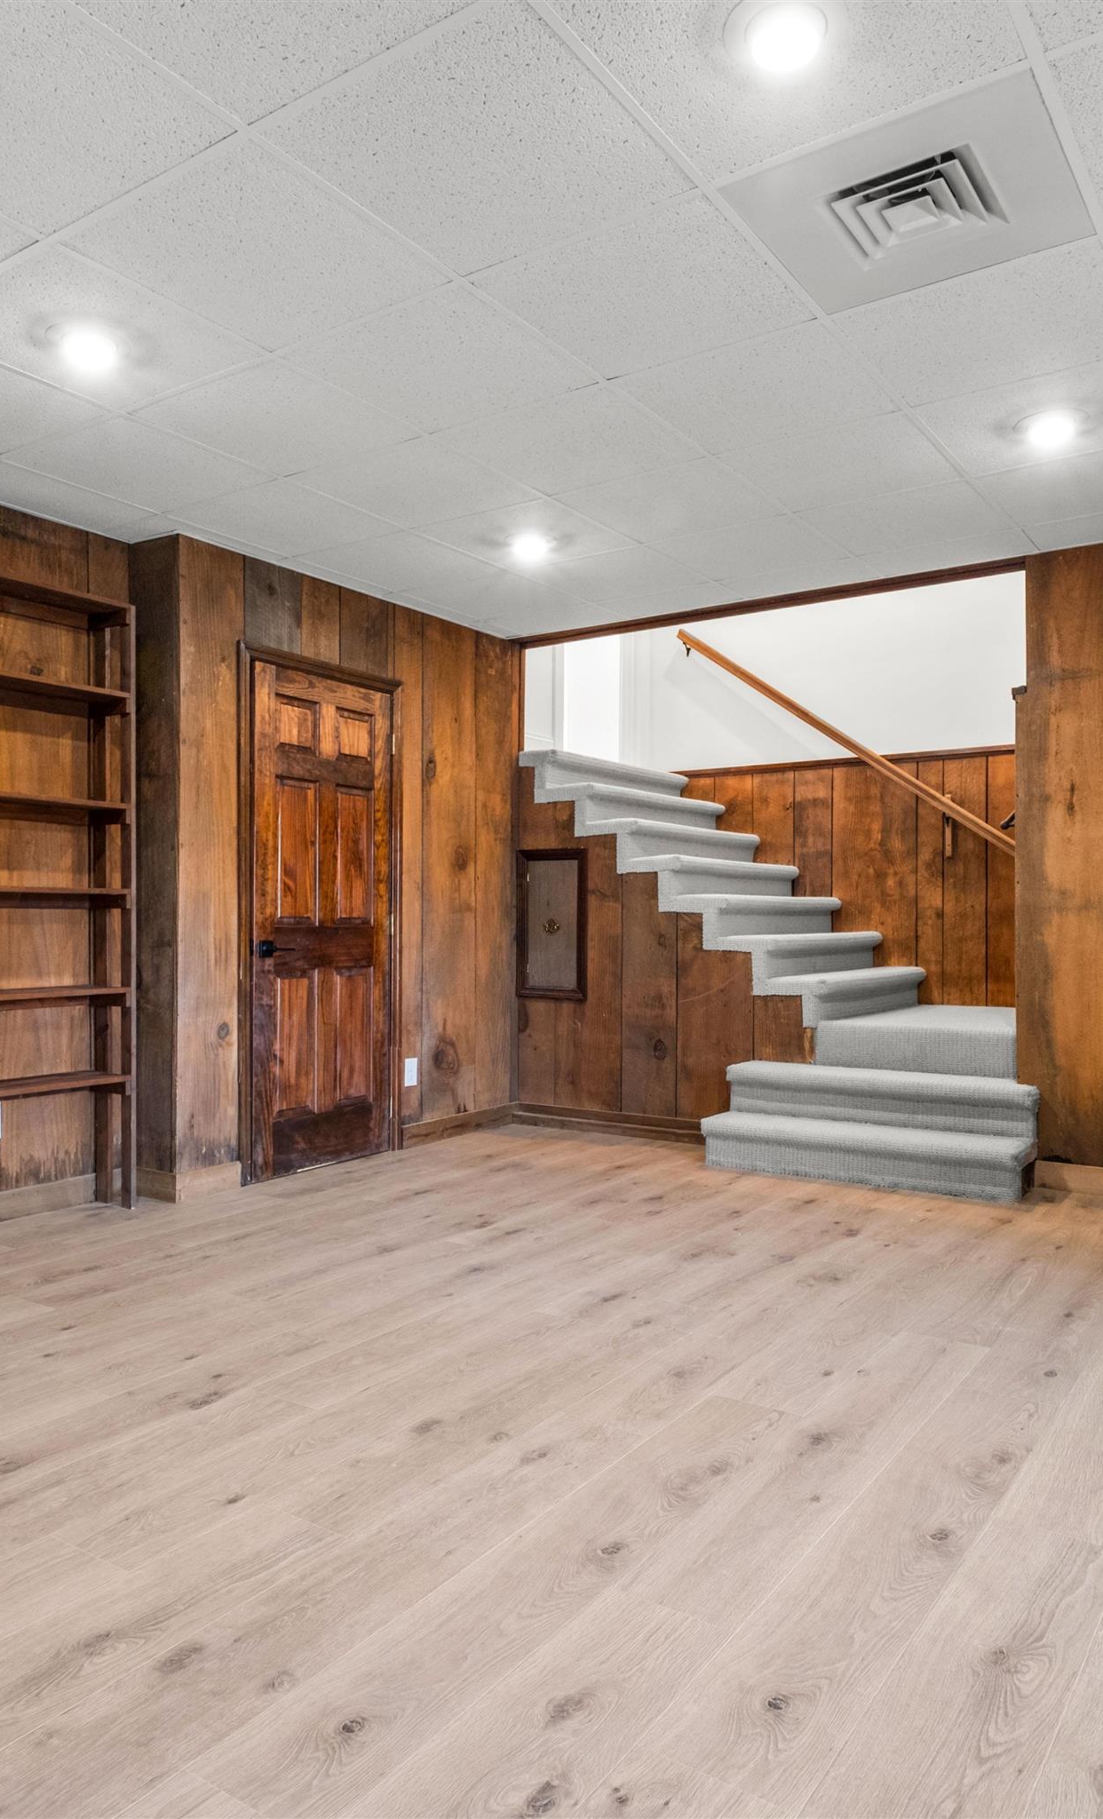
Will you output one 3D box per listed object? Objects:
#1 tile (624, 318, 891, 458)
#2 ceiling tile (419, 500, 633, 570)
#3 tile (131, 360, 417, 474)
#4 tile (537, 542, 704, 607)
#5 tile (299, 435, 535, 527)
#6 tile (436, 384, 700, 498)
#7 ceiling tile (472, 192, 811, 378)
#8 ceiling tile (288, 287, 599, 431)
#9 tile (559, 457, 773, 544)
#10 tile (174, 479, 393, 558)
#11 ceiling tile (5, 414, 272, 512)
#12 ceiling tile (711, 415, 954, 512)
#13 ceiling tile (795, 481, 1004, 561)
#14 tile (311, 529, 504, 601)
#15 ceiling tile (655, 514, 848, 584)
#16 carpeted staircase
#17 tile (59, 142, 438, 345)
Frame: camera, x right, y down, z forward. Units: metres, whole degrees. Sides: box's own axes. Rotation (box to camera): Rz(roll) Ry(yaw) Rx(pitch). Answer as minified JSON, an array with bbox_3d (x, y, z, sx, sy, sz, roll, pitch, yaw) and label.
[{"bbox_3d":[0.564,-1.408,3.103,0.603,0.020,0.603,1,1,35],"label":"tile"},{"bbox_3d":[-0.086,-1.430,4.301,0.603,0.020,0.603,1,1,35],"label":"ceiling tile"},{"bbox_3d":[-0.785,-1.417,3.302,0.603,0.020,0.603,1,1,35],"label":"tile"},{"bbox_3d":[0.260,-1.434,4.824,0.600,0.020,0.600,1,1,35],"label":"tile"},{"bbox_3d":[-0.445,-1.421,3.806,0.600,0.020,0.600,1,1,35],"label":"tile"},{"bbox_3d":[0.065,-1.414,3.449,0.600,0.020,0.600,1,1,35],"label":"tile"},{"bbox_3d":[0.222,-1.408,2.606,0.605,0.020,0.605,0,0,35],"label":"ceiling tile"},{"bbox_3d":[-0.285,-1.410,2.953,0.603,0.020,0.603,1,1,35],"label":"ceiling tile"},{"bbox_3d":[0.427,-1.401,3.920,0.605,0.020,0.605,0,0,35],"label":"tile"},{"bbox_3d":[-0.935,-1.431,4.151,0.603,0.020,0.603,1,1,35],"label":"tile"},{"bbox_3d":[-1.284,-1.425,3.651,0.603,0.020,0.603,1,1,35],"label":"ceiling tile"},{"bbox_3d":[0.919,-1.414,3.607,0.600,0.020,0.600,1,1,35],"label":"ceiling tile"},{"bbox_3d":[1.273,-1.421,4.115,0.600,0.020,0.600,1,1,35],"label":"ceiling tile"},{"bbox_3d":[-0.586,-1.437,4.650,0.603,0.020,0.603,1,1,35],"label":"tile"},{"bbox_3d":[0.780,-1.399,4.418,0.605,0.020,0.605,0,0,35],"label":"ceiling tile"},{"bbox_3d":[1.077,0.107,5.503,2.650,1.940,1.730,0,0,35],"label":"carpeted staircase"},{"bbox_3d":[-0.635,-1.403,2.453,0.603,0.020,0.603,1,1,35],"label":"tile"}]

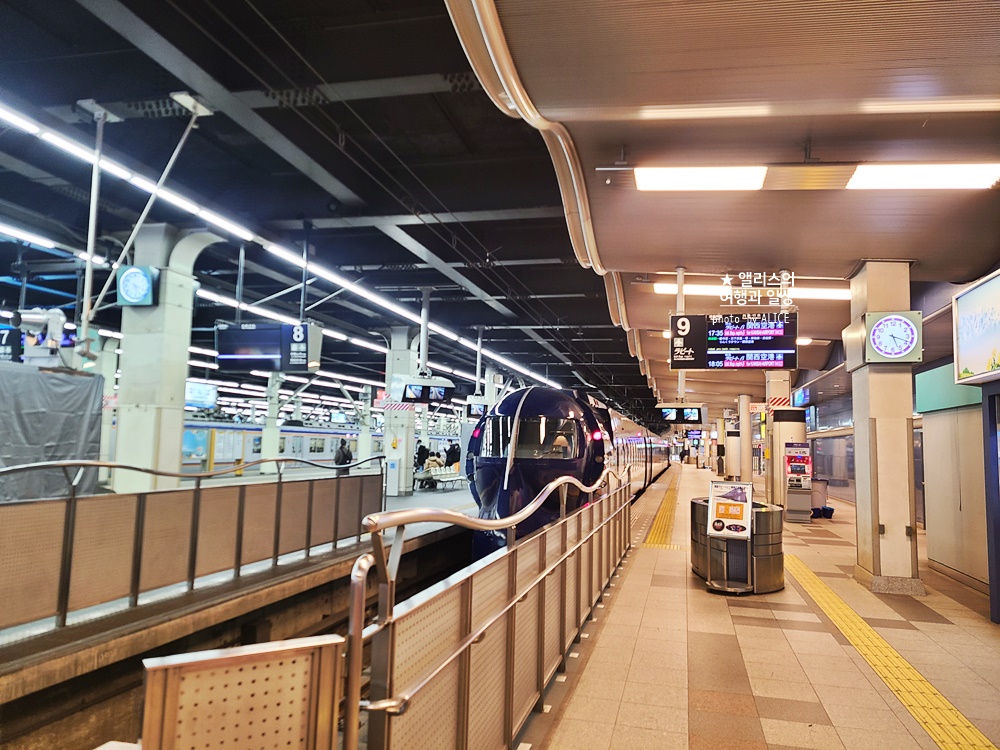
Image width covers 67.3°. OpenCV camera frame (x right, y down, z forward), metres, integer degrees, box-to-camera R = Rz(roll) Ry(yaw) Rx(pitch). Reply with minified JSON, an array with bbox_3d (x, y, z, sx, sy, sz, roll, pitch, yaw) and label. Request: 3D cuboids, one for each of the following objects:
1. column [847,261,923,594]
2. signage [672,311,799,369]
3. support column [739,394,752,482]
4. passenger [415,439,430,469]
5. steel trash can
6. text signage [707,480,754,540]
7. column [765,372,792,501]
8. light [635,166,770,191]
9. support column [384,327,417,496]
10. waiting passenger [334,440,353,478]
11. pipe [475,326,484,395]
[{"bbox_3d":[4.501,0.575,8.797,0.510,3.755,0.730,0,-5,14],"label":"column"},{"bbox_3d":[2.840,-0.390,9.161,1.470,0.680,0.280,0,-5,14],"label":"signage"},{"bbox_3d":[9.368,2.515,28.585,0.450,3.560,0.450,0,-5,14],"label":"support column"},{"bbox_3d":[-2.637,3.007,25.495,0.400,1.580,0.500,1,-5,8],"label":"passenger"},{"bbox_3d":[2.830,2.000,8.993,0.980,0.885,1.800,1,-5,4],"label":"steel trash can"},{"bbox_3d":[2.571,1.515,8.378,0.455,0.620,0.050,-2,-16,36],"label":"text signage"},{"bbox_3d":[6.932,1.495,18.681,0.500,3.755,0.680,0,-5,14],"label":"column"},{"bbox_3d":[1.853,-1.820,6.952,1.170,0.090,0.620,4,-4,14],"label":"light"},{"bbox_3d":[-2.746,1.028,20.743,0.620,4.635,0.620,0,-5,14],"label":"support column"},{"bbox_3d":[-4.495,2.625,21.541,0.520,1.570,0.340,2,-5,-8],"label":"waiting passenger"},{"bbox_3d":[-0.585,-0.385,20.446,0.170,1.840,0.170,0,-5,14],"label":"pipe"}]

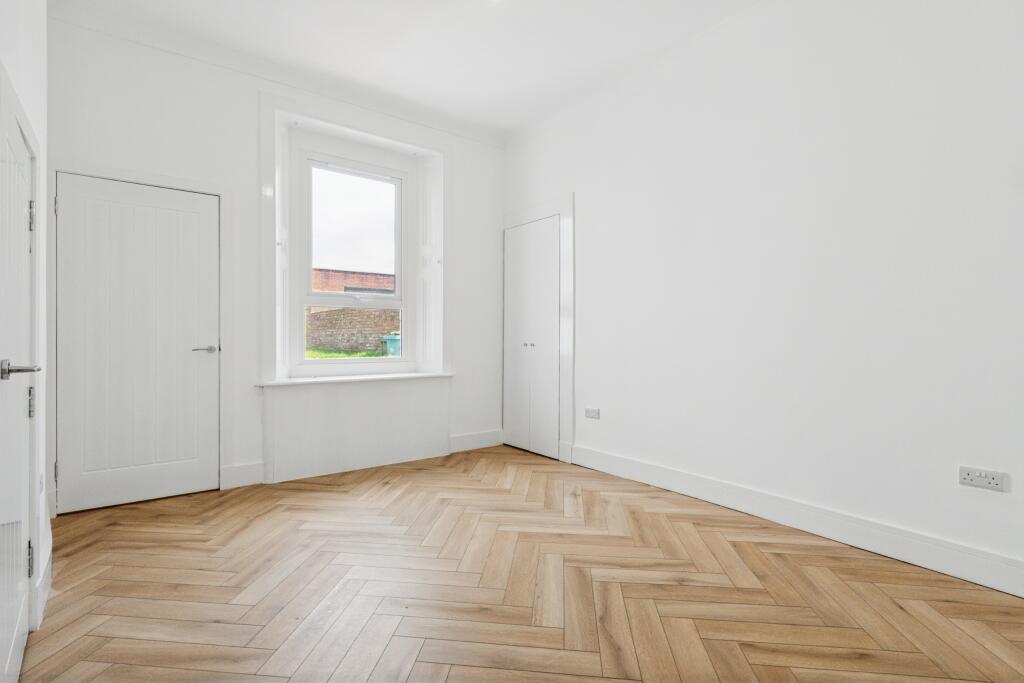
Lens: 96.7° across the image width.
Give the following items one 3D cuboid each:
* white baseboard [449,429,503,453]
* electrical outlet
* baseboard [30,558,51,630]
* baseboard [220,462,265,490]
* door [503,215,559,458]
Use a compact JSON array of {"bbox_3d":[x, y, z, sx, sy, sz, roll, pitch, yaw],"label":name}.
[{"bbox_3d":[-0.341,0.969,4.437,0.617,0.163,0.020,0,0,-36],"label":"white baseboard"},{"bbox_3d":[2.012,0.587,1.940,0.012,0.087,0.148,0,0,-36],"label":"electrical outlet"},{"bbox_3d":[-1.809,0.969,1.746,0.020,0.163,0.240,0,0,-36],"label":"baseboard"},{"bbox_3d":[-1.926,0.969,3.268,0.261,0.163,0.020,0,0,-36],"label":"baseboard"},{"bbox_3d":[0.184,-0.047,4.368,0.040,2.174,0.845,0,0,-36],"label":"door"}]

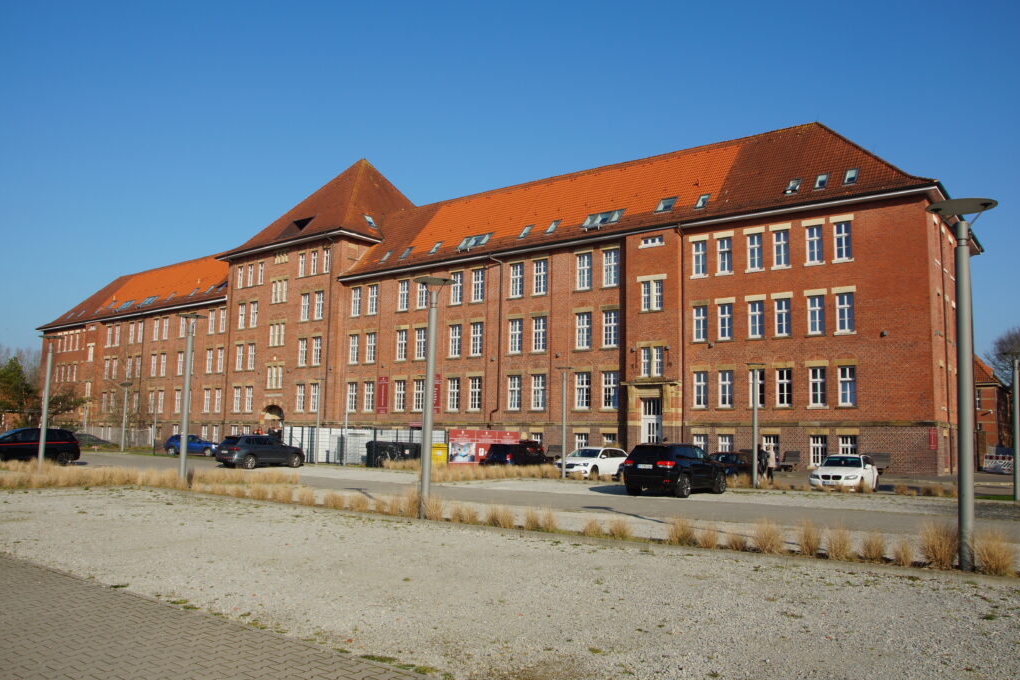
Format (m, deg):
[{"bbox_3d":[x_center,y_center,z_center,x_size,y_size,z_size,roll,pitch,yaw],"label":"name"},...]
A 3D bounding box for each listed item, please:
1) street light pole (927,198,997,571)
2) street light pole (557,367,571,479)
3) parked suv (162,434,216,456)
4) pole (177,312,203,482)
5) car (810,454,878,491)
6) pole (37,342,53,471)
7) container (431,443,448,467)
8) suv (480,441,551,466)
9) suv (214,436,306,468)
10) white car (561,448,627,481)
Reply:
[{"bbox_3d":[6.339,0.571,10.700,0.890,5.100,0.890,1,-8,0],"label":"street light pole"},{"bbox_3d":[2.579,3.874,36.100,0.870,5.100,0.870,1,-8,0],"label":"street light pole"},{"bbox_3d":[-24.353,8.047,58.500,4.350,1.640,1.810,2,-8,-3],"label":"parked suv"},{"bbox_3d":[-9.686,1.793,23.000,0.880,5.100,0.880,1,-8,0],"label":"pole"},{"bbox_3d":[13.604,5.397,31.100,1.830,1.450,4.700,-4,-9,35],"label":"car"},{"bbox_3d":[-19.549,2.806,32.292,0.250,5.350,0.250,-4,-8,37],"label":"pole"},{"bbox_3d":[-3.948,6.461,42.578,1.080,1.380,1.080,0,-7,10],"label":"container"},{"bbox_3d":[0.347,6.334,41.000,1.870,1.680,4.600,-3,-9,30],"label":"suv"},{"bbox_3d":[-12.884,5.835,40.154,1.860,1.670,4.520,-4,-8,38],"label":"suv"},{"bbox_3d":[3.841,5.701,35.644,1.860,1.480,4.760,-3,-8,34],"label":"white car"}]

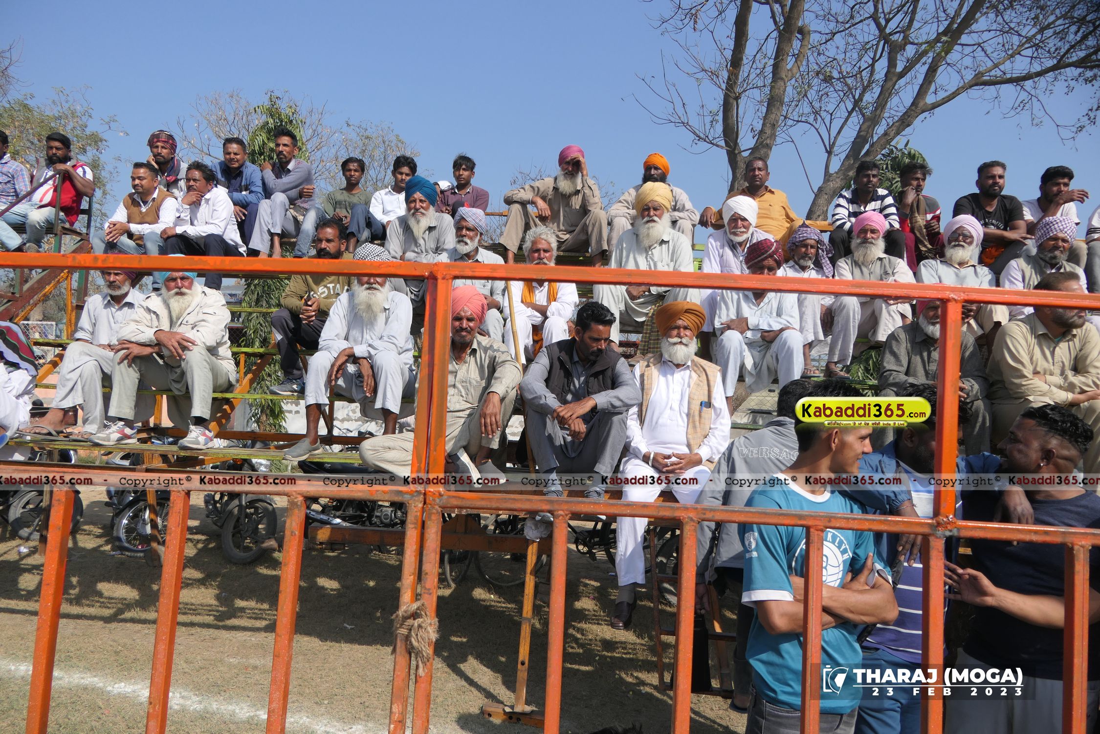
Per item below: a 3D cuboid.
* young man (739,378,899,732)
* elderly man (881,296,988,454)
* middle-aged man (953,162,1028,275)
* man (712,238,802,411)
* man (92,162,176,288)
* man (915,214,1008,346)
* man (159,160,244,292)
[{"bbox_3d":[0.690,0.870,1.926,0.480,1.700,0.380,5,-4,-27],"label":"young man"},{"bbox_3d":[2.169,0.067,4.163,0.580,1.170,0.700,1,-4,22],"label":"elderly man"},{"bbox_3d":[3.111,-0.927,5.200,0.560,1.095,0.700,2,-4,20],"label":"middle-aged man"},{"bbox_3d":[1.166,-0.288,4.154,0.500,0.937,0.720,3,-4,12],"label":"man"},{"bbox_3d":[-2.940,-0.922,5.200,0.560,0.990,0.680,4,-4,-11],"label":"man"},{"bbox_3d":[2.492,-0.409,4.396,0.520,1.116,0.800,2,-5,20],"label":"man"},{"bbox_3d":[-2.568,-0.963,5.297,0.520,1.099,0.800,2,-4,17],"label":"man"}]

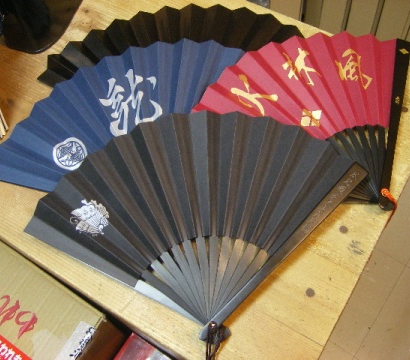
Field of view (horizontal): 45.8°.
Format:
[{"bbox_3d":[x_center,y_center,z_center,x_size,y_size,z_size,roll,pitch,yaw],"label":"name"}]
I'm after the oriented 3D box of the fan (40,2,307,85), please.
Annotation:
[{"bbox_3d":[-0.046,-0.140,0.694,0.432,0.030,0.289,-6,65,5],"label":"fan"}]

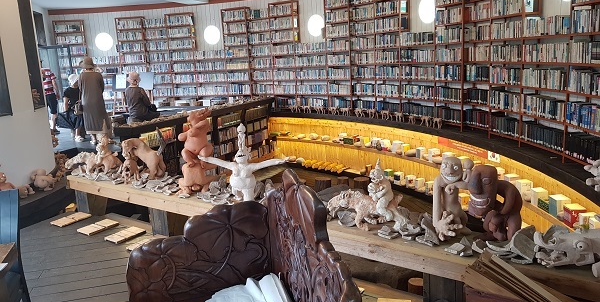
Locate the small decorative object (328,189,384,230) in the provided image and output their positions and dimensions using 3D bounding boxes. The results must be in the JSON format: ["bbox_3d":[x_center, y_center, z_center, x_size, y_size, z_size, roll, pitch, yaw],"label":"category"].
[{"bbox_3d":[0.378,0.361,2.910,0.440,0.240,0.190,-2,12,5],"label":"small decorative object"}]

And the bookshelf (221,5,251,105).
[{"bbox_3d":[-1.475,-2.190,10.970,0.650,2.380,0.250,2,13,25],"label":"bookshelf"}]

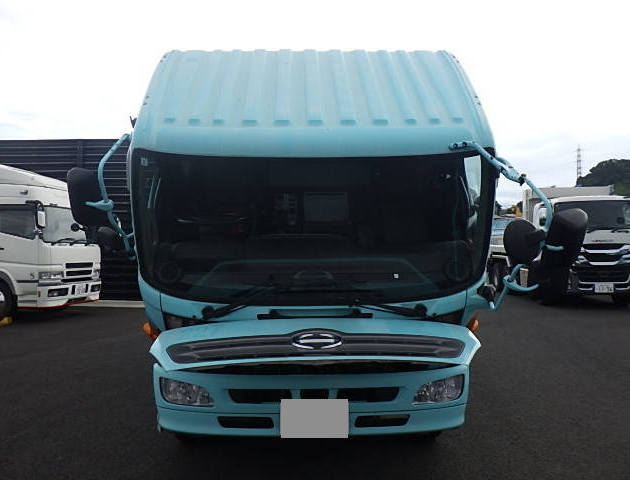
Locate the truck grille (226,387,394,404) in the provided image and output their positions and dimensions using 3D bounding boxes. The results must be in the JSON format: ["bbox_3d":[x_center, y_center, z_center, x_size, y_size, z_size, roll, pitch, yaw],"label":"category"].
[{"bbox_3d":[-0.015,1.029,3.430,1.120,0.105,0.100,0,0,-2],"label":"truck grille"}]

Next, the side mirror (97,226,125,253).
[{"bbox_3d":[-1.248,-0.003,3.180,0.155,0.150,0.090,9,36,10],"label":"side mirror"}]

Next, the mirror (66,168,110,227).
[{"bbox_3d":[-1.335,-0.248,3.050,0.210,0.330,0.120,10,36,12],"label":"mirror"}]

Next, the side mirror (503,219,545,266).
[{"bbox_3d":[1.138,0.008,2.820,0.200,0.225,0.090,-8,31,-15],"label":"side mirror"}]

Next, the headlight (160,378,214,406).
[{"bbox_3d":[-0.875,1.040,3.540,0.360,0.180,0.180,0,0,6],"label":"headlight"}]

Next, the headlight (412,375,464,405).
[{"bbox_3d":[0.854,1.042,3.620,0.350,0.185,0.180,0,0,-10],"label":"headlight"}]

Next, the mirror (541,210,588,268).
[{"bbox_3d":[1.393,-0.012,2.900,0.200,0.330,0.120,-13,38,-20],"label":"mirror"}]

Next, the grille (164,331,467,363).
[{"bbox_3d":[0.015,0.670,3.200,1.840,0.165,0.170,0,-40,-2],"label":"grille"}]

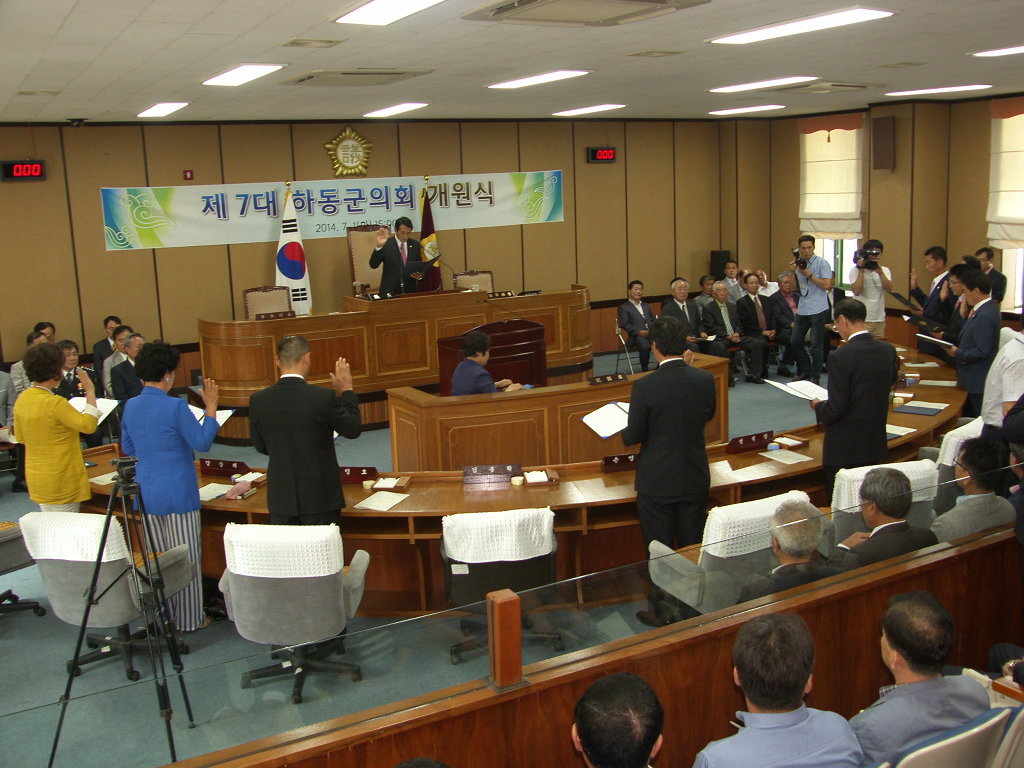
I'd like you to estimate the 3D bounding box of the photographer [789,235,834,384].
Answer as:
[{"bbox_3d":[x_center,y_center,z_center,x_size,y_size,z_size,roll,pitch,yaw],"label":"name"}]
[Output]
[{"bbox_3d":[3.604,-0.907,12.500,0.550,1.750,0.500,8,15,42],"label":"photographer"}]

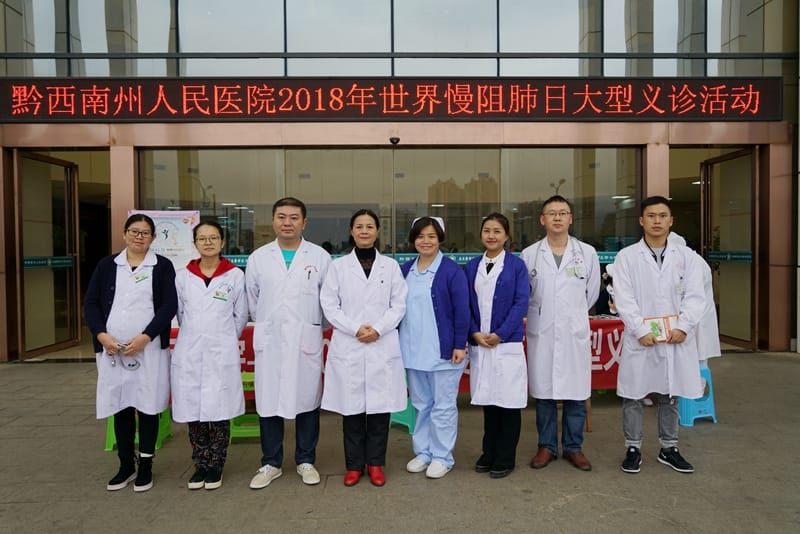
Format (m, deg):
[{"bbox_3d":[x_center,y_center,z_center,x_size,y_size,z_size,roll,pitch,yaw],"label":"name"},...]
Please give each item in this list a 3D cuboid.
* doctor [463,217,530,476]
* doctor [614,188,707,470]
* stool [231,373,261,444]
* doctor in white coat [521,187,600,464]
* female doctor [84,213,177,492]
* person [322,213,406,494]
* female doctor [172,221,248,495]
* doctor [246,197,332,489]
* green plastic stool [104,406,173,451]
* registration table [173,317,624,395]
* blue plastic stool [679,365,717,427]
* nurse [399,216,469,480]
[{"bbox_3d":[0.616,0.472,3.658,0.401,1.622,0.343,0,1,20],"label":"doctor"},{"bbox_3d":[1.665,0.413,3.697,0.569,1.718,0.364,0,1,16],"label":"doctor"},{"bbox_3d":[-1.053,1.055,4.380,0.364,0.465,0.313,-1,1,-2],"label":"stool"},{"bbox_3d":[1.060,0.404,3.779,0.498,1.745,0.323,0,1,12],"label":"doctor in white coat"},{"bbox_3d":[-1.636,0.491,3.497,0.526,1.631,0.384,-1,1,-5],"label":"female doctor"},{"bbox_3d":[-0.219,0.469,3.553,0.527,1.646,0.343,-1,1,-2],"label":"person"},{"bbox_3d":[-1.165,0.512,3.515,0.442,1.579,0.313,-1,1,-4],"label":"female doctor"},{"bbox_3d":[-0.678,0.435,3.533,0.512,1.723,0.333,-1,1,-6],"label":"doctor"},{"bbox_3d":[-1.906,1.065,4.249,0.364,0.465,0.313,-1,1,-2],"label":"green plastic stool"},{"bbox_3d":[-0.004,0.872,5.186,3.939,0.788,0.606,-1,1,-3],"label":"registration table"},{"bbox_3d":[2.366,1.018,4.723,0.293,0.465,0.343,-1,1,-14],"label":"blue plastic stool"},{"bbox_3d":[0.211,0.487,3.635,0.441,1.599,0.343,0,1,18],"label":"nurse"}]

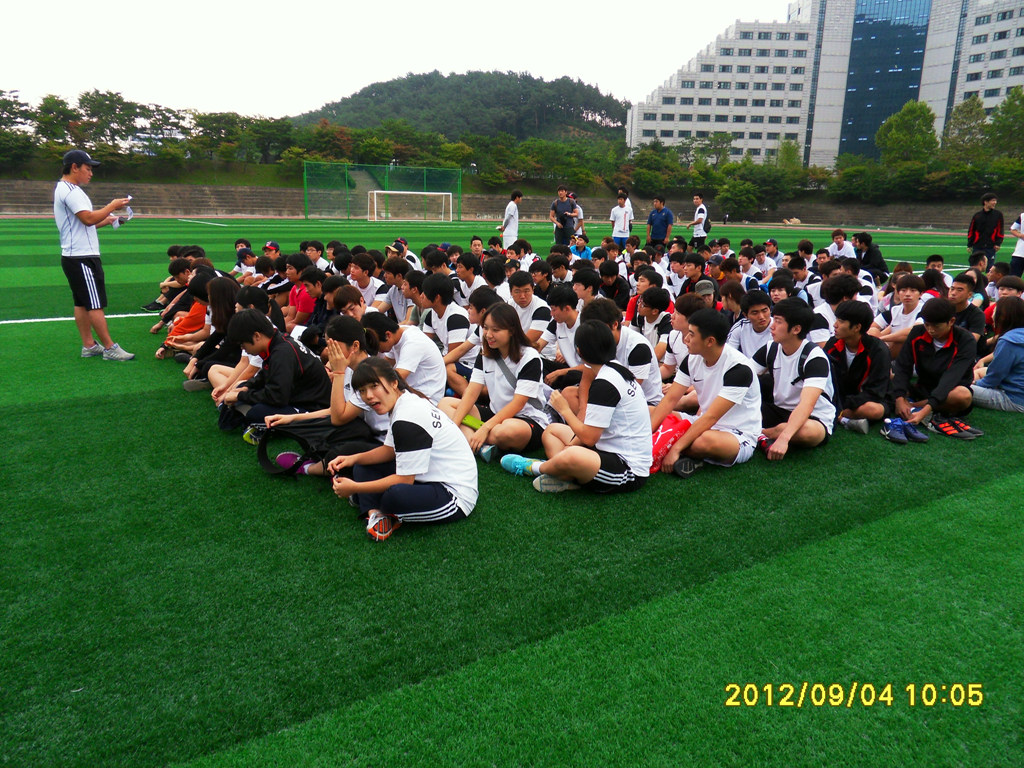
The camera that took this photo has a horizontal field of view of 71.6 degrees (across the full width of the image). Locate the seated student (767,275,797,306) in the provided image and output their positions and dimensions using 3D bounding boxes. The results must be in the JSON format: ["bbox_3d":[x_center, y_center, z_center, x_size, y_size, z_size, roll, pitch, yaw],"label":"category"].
[{"bbox_3d":[2.215,-0.497,6.086,0.660,0.832,0.580,-11,18,-40],"label":"seated student"}]

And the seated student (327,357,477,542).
[{"bbox_3d":[-0.489,0.220,3.211,0.650,0.750,0.620,2,14,6],"label":"seated student"}]

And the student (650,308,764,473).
[{"bbox_3d":[1.101,-0.030,4.254,0.720,0.880,0.660,-8,16,-31],"label":"student"}]

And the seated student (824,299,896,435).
[{"bbox_3d":[2.444,-0.196,5.093,0.680,0.840,0.640,-11,19,-40],"label":"seated student"}]

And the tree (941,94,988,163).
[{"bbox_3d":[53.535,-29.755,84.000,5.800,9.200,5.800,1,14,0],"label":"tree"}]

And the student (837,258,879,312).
[{"bbox_3d":[3.568,-0.938,7.802,0.660,0.897,0.580,2,14,6],"label":"student"}]

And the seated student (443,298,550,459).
[{"bbox_3d":[-0.099,-0.072,4.362,0.640,0.870,0.650,12,18,39],"label":"seated student"}]

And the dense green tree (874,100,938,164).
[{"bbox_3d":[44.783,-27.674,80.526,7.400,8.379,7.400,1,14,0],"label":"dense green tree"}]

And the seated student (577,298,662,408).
[{"bbox_3d":[0.613,-0.142,4.456,0.680,0.820,0.560,1,14,-2],"label":"seated student"}]

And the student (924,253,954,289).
[{"bbox_3d":[5.621,-1.205,9.240,0.650,0.900,0.700,6,15,19],"label":"student"}]

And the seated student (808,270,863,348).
[{"bbox_3d":[3.089,-0.523,6.328,0.650,0.900,0.700,-10,18,-39],"label":"seated student"}]

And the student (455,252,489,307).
[{"bbox_3d":[-0.526,-0.877,7.259,0.660,0.918,0.580,-6,16,-27],"label":"student"}]

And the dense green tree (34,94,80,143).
[{"bbox_3d":[-53.132,-30.687,83.000,5.500,6.400,5.500,1,14,0],"label":"dense green tree"}]

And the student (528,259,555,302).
[{"bbox_3d":[0.196,-0.802,7.124,0.660,0.860,0.580,-6,15,-25],"label":"student"}]

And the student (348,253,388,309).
[{"bbox_3d":[-1.685,-0.927,7.629,0.700,0.900,0.650,-11,19,-40],"label":"student"}]

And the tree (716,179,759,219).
[{"bbox_3d":[28.267,-23.128,89.000,5.300,5.300,5.300,1,14,0],"label":"tree"}]

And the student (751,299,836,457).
[{"bbox_3d":[1.712,-0.104,4.553,0.700,0.900,0.650,-10,18,-39],"label":"student"}]

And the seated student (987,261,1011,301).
[{"bbox_3d":[5.462,-0.970,8.156,0.680,0.830,0.560,2,14,5],"label":"seated student"}]

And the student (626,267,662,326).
[{"bbox_3d":[1.150,-0.589,6.343,0.660,0.854,0.580,-7,16,-28],"label":"student"}]

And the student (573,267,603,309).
[{"bbox_3d":[0.563,-0.587,6.190,0.680,0.850,0.560,-3,14,-16],"label":"student"}]

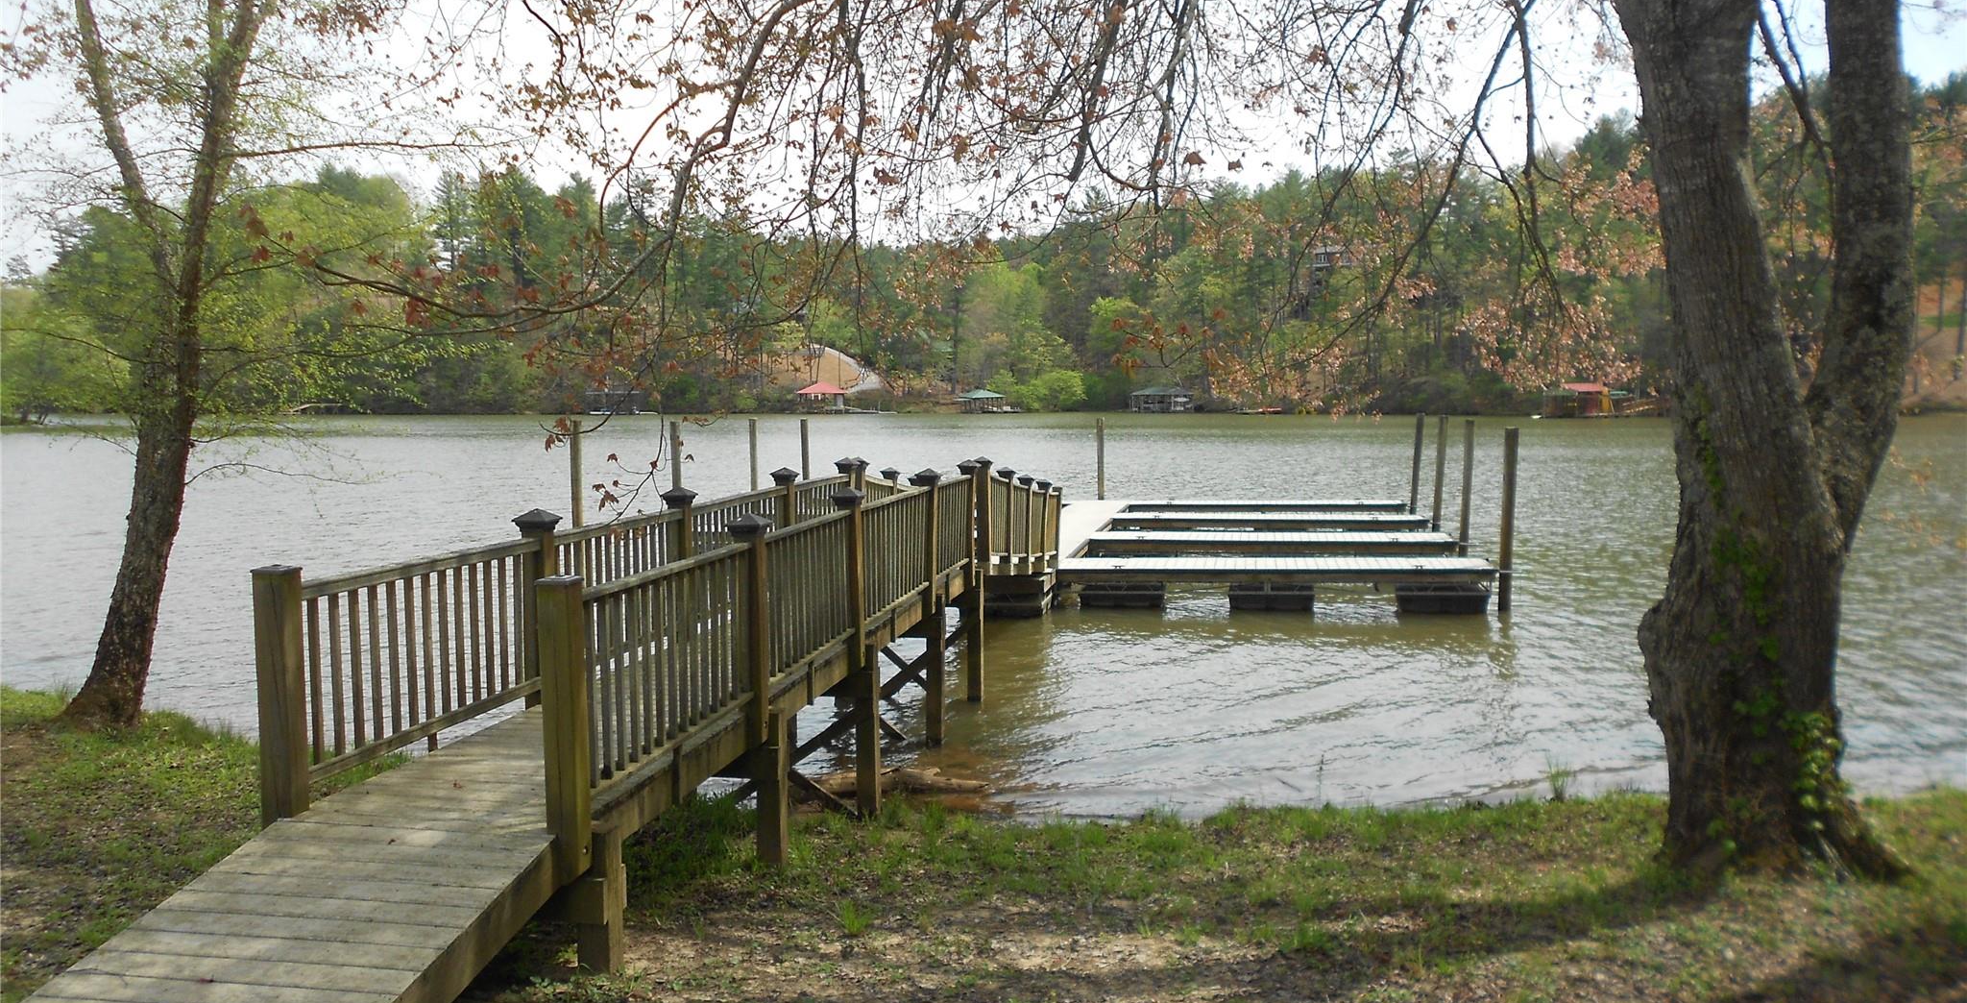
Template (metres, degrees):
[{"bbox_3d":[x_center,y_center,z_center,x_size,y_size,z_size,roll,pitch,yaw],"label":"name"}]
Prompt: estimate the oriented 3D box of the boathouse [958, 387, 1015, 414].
[{"bbox_3d":[0.535,-17.349,257.000,9.300,4.400,8.500,0,4,0],"label":"boathouse"}]

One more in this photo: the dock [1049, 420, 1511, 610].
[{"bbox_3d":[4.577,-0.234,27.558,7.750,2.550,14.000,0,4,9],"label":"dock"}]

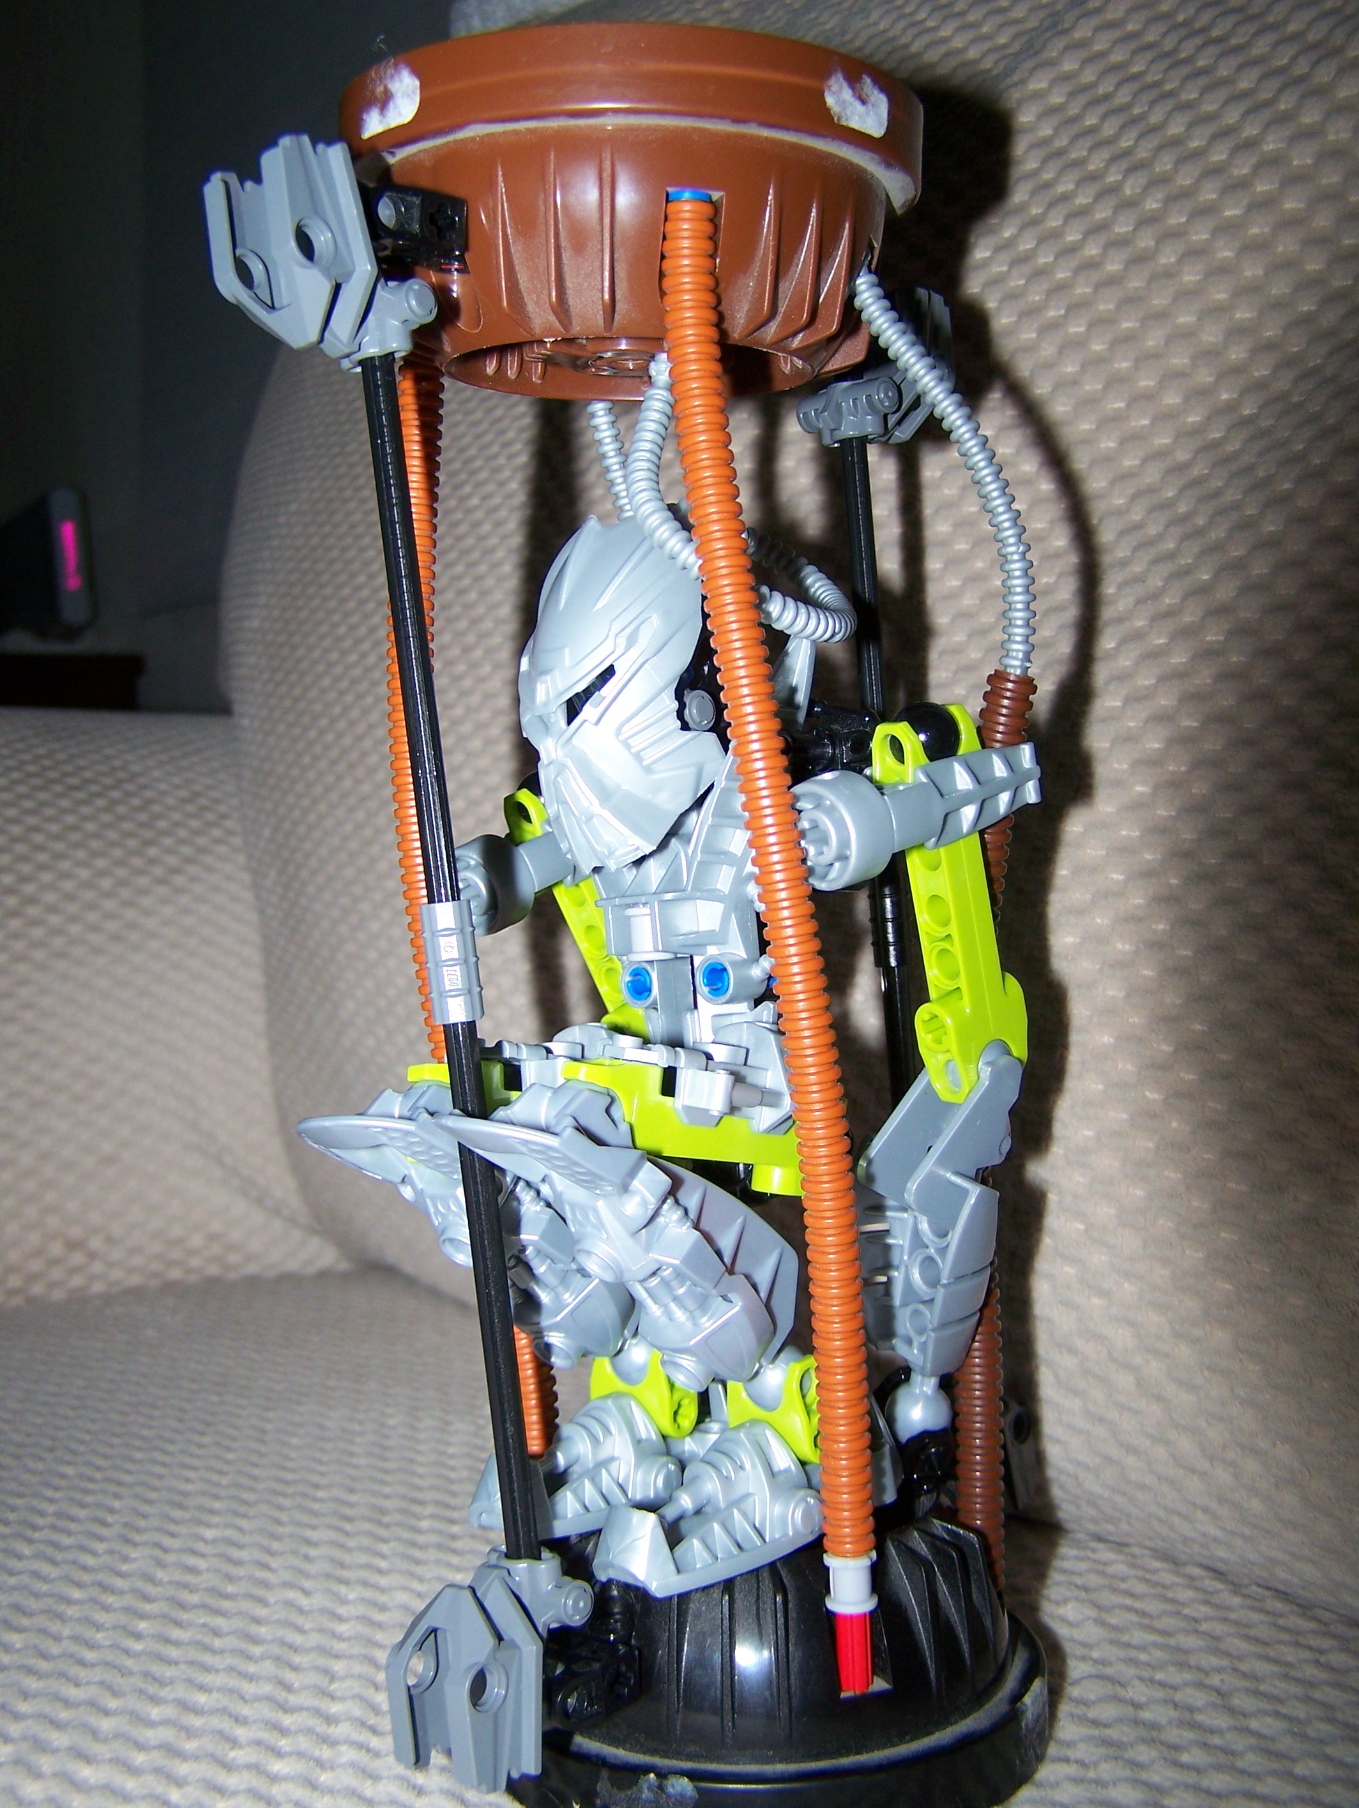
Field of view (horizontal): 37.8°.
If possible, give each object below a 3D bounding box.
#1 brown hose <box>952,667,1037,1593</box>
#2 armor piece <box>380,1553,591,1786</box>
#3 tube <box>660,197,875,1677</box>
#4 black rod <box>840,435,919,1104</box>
[{"bbox_3d":[0.046,0.038,0.298,0.013,0.143,0.011,1,2,0],"label":"brown hose"},{"bbox_3d":[-0.026,0.102,0.265,0.025,0.029,0.017,-2,4,38],"label":"armor piece"},{"bbox_3d":[0.014,0.006,0.270,0.013,0.204,0.012,-7,3,0],"label":"tube"},{"bbox_3d":[0.038,-0.002,0.366,0.007,0.168,0.007,-4,3,0],"label":"black rod"}]

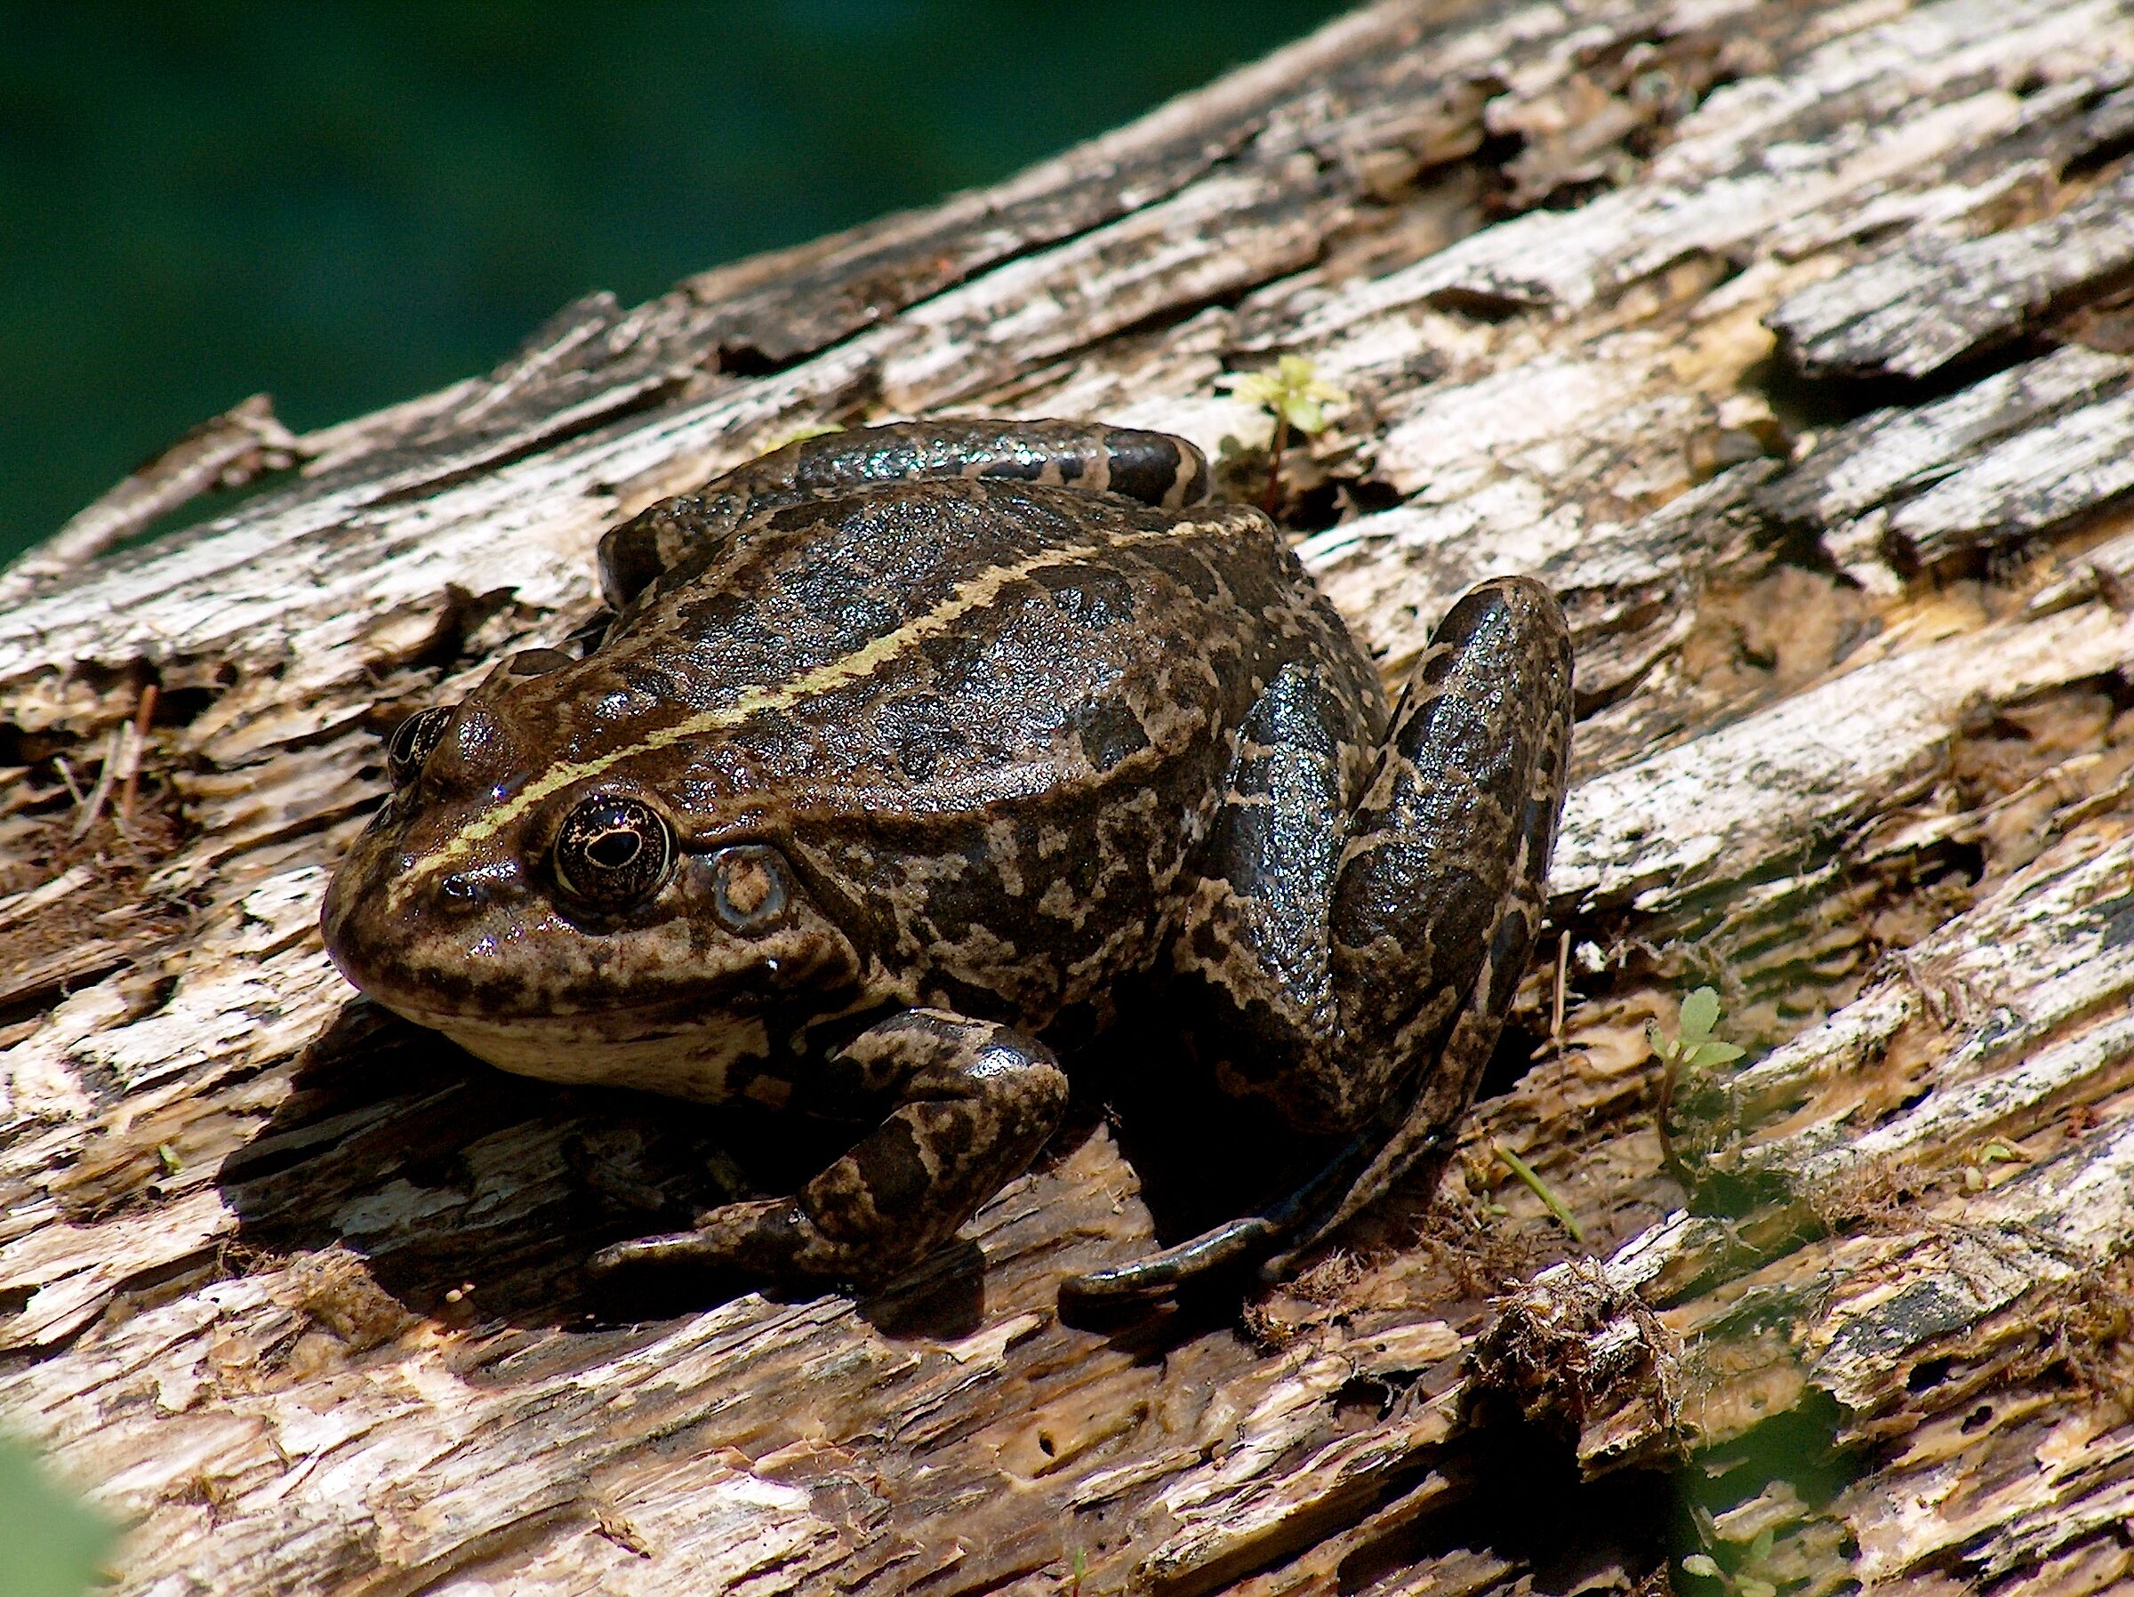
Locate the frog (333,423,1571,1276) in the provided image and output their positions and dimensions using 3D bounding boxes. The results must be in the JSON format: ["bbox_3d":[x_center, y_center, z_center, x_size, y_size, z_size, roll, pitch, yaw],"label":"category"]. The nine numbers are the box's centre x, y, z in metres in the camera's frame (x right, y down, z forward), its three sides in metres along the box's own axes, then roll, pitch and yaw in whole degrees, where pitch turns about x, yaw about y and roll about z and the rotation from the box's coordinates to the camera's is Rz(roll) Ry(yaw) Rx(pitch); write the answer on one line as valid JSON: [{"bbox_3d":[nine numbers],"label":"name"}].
[{"bbox_3d":[-0.010,-0.001,1.230,0.095,0.032,0.081,-28,45,-32],"label":"frog"}]

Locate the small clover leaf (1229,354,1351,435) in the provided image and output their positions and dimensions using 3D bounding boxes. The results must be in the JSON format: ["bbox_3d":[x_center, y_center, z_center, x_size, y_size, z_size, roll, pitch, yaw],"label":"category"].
[{"bbox_3d":[0.016,-0.028,1.273,0.008,0.003,0.007,0,37,0],"label":"small clover leaf"}]

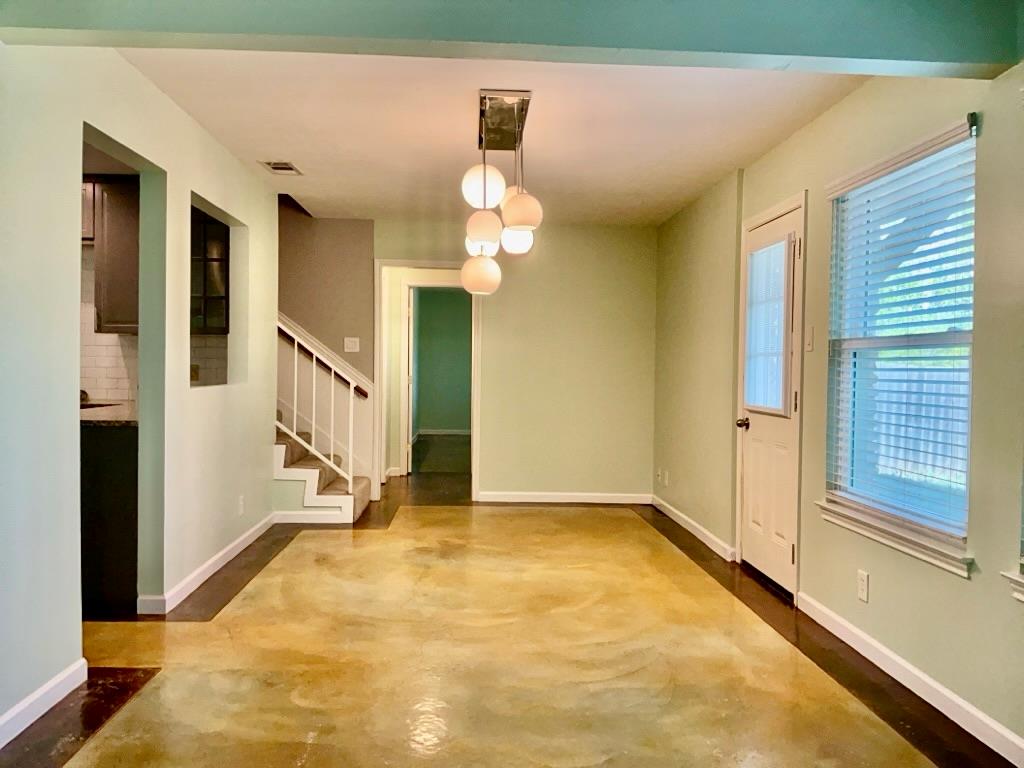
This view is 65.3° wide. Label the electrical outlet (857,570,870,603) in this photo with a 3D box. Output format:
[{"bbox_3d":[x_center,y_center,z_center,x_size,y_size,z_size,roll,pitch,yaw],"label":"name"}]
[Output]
[{"bbox_3d":[1.487,0.859,3.383,0.010,0.120,0.078,1,2,-3],"label":"electrical outlet"}]

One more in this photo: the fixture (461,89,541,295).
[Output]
[{"bbox_3d":[-0.063,-0.890,4.040,0.385,0.890,0.980,1,2,-3],"label":"fixture"}]

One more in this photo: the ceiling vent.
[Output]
[{"bbox_3d":[-1.482,-1.376,5.131,0.205,0.020,0.365,1,2,-3],"label":"ceiling vent"}]

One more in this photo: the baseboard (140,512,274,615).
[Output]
[{"bbox_3d":[-1.767,1.016,4.872,0.135,0.100,2.178,1,2,-3],"label":"baseboard"}]

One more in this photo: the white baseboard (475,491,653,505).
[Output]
[{"bbox_3d":[0.468,0.992,6.967,1.537,0.096,0.016,1,2,-3],"label":"white baseboard"}]

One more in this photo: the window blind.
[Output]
[{"bbox_3d":[1.520,-0.166,3.227,0.055,1.373,1.049,1,2,-3],"label":"window blind"}]

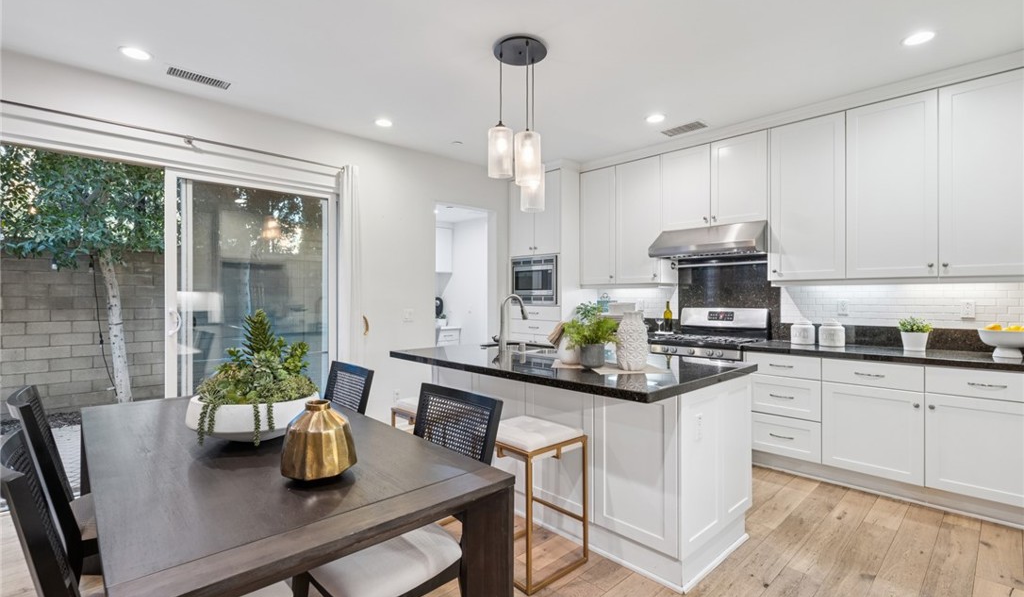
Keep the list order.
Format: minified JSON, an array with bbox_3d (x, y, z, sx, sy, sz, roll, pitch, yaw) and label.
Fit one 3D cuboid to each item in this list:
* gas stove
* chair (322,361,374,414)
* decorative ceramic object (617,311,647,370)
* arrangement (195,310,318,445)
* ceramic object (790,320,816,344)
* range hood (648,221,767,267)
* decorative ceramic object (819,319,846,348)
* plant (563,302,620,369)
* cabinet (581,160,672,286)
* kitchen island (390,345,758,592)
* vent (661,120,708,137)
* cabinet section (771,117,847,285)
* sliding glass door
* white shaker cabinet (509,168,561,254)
[{"bbox_3d":[1.707,0.687,3.945,0.690,1.188,0.765,0,0,-44],"label":"gas stove"},{"bbox_3d":[-1.041,0.816,2.222,0.570,0.920,0.490,0,0,-44],"label":"chair"},{"bbox_3d":[0.622,0.213,2.366,0.162,0.287,0.162,0,0,-44],"label":"decorative ceramic object"},{"bbox_3d":[-0.957,0.282,1.746,0.460,0.460,0.460,0,0,-44],"label":"arrangement"},{"bbox_3d":[2.317,0.264,3.620,0.155,0.206,0.155,0,0,-44],"label":"ceramic object"},{"bbox_3d":[1.758,-0.502,4.007,0.560,0.267,0.910,0,0,-44],"label":"range hood"},{"bbox_3d":[2.449,0.264,3.470,0.157,0.206,0.157,0,0,-44],"label":"decorative ceramic object"},{"bbox_3d":[0.408,0.189,2.350,0.270,0.330,0.280,0,0,0],"label":"plant"},{"bbox_3d":[1.192,-0.747,4.764,0.330,1.230,0.945,0,0,-44],"label":"cabinet"},{"bbox_3d":[0.243,0.816,2.772,1.080,0.915,1.951,0,0,-44],"label":"kitchen island"},{"bbox_3d":[1.463,-1.433,3.869,0.175,0.020,0.335,0,0,-44],"label":"vent"},{"bbox_3d":[2.362,-0.748,3.587,0.330,1.216,0.503,0,0,-45],"label":"cabinet section"},{"bbox_3d":[-1.967,0.179,3.554,1.180,2.168,0.070,0,0,-44],"label":"sliding glass door"},{"bbox_3d":[0.470,-0.914,5.265,0.630,0.895,0.785,0,0,-44],"label":"white shaker cabinet"}]

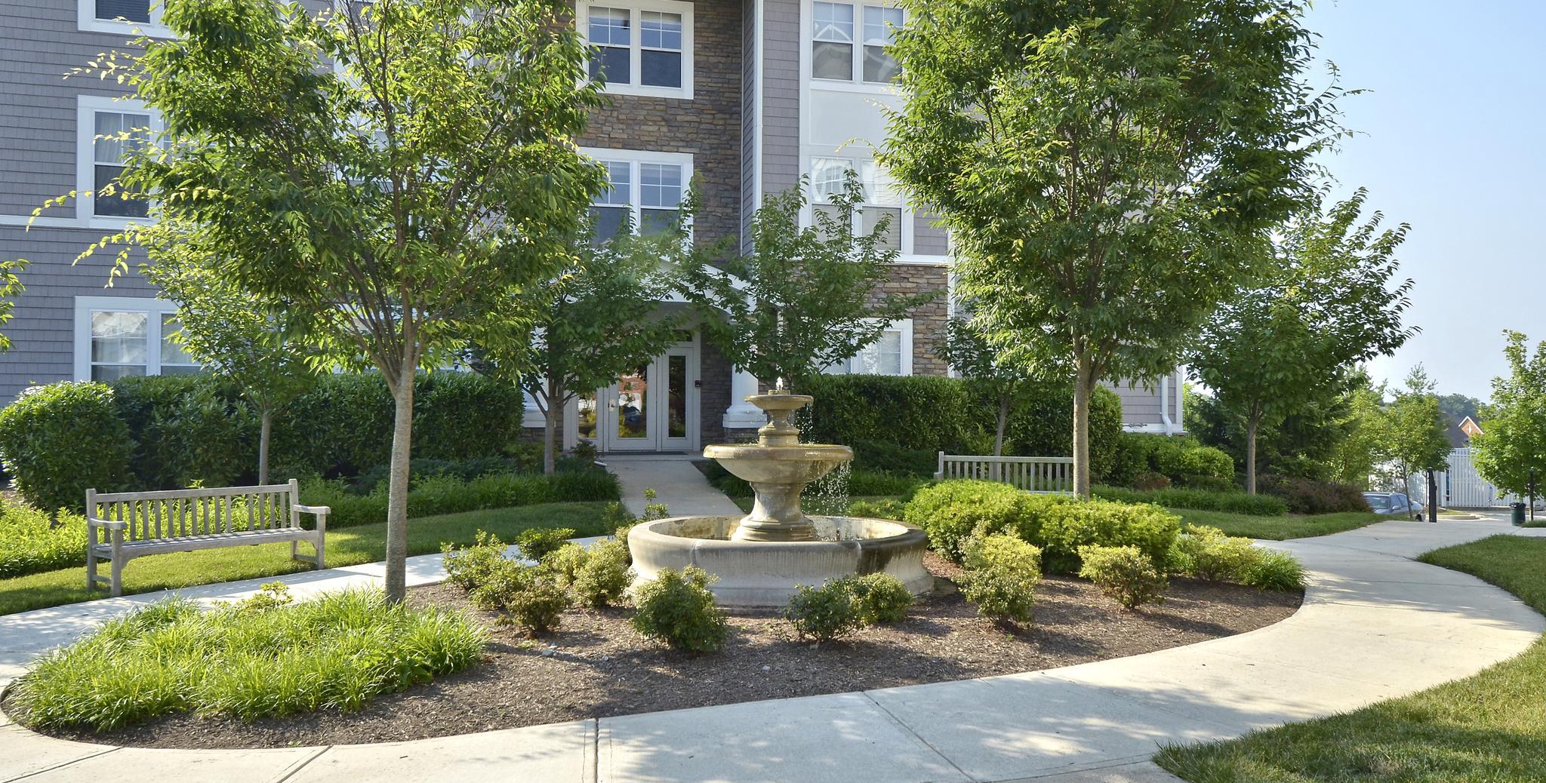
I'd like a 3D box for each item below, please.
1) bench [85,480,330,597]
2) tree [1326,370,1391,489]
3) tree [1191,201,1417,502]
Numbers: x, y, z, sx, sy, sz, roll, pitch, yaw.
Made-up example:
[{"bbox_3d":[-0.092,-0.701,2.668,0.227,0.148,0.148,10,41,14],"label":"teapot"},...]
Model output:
[{"bbox_3d":[-4.897,1.216,10.119,0.610,0.870,1.870,0,-1,38],"label":"bench"},{"bbox_3d":[13.077,0.922,26.000,1.800,3.000,1.800,0,0,0],"label":"tree"},{"bbox_3d":[7.756,-0.710,17.307,3.350,4.700,3.200,0,-1,0],"label":"tree"}]

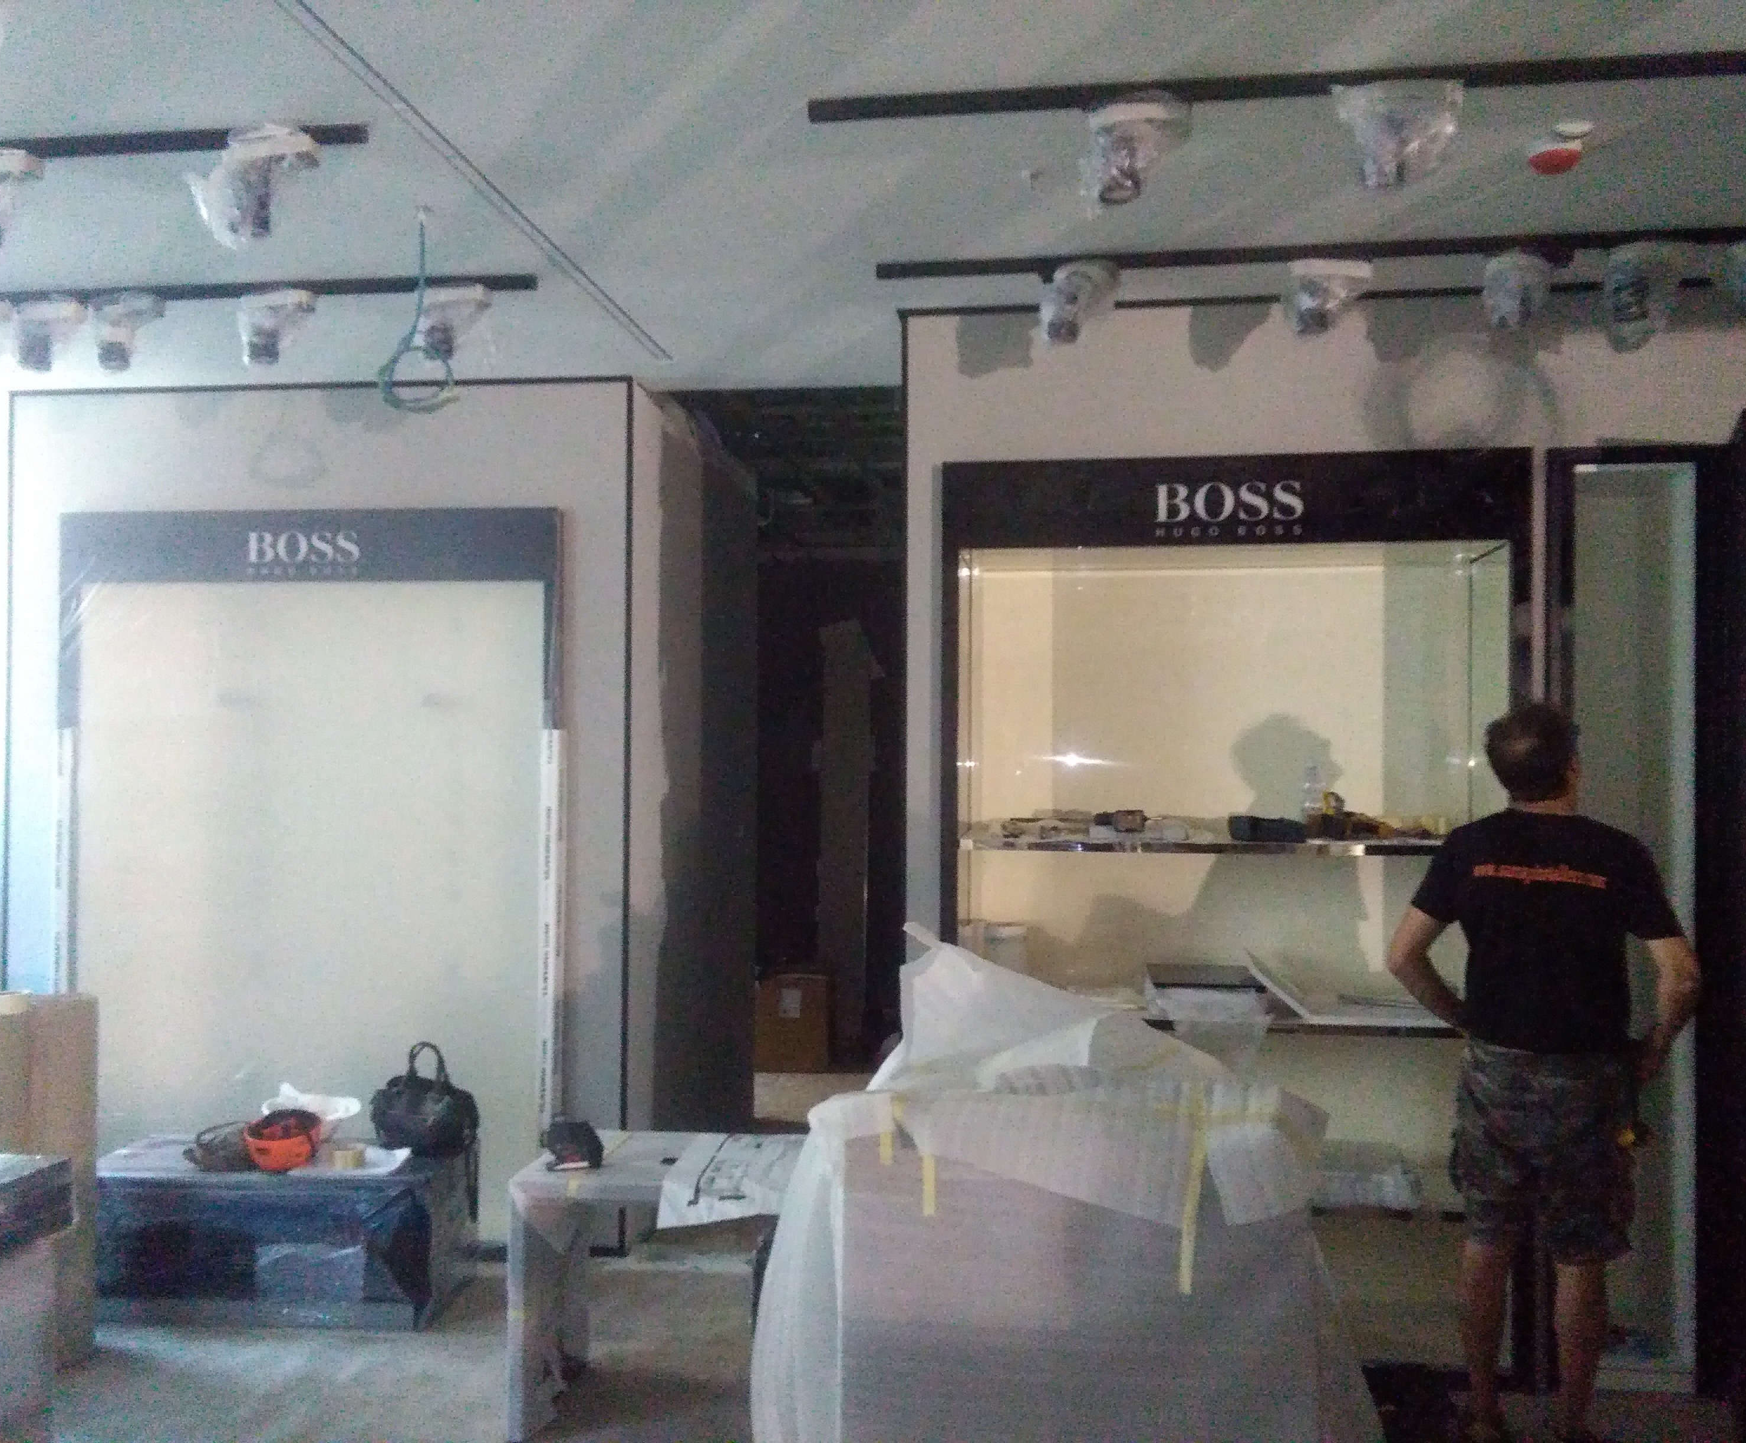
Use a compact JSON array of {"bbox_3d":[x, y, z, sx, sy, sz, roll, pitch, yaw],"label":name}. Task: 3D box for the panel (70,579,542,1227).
[{"bbox_3d":[-1.908,0.624,5.256,1.679,2.195,0.060,0,-1,8],"label":"panel"}]

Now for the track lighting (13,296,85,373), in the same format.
[{"bbox_3d":[-2.189,-1.030,4.139,0.160,0.175,0.110,0,-1,8],"label":"track lighting"}]

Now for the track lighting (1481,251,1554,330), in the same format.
[{"bbox_3d":[1.549,-1.037,3.748,0.152,0.177,0.130,0,-1,8],"label":"track lighting"}]

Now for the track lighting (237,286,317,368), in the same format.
[{"bbox_3d":[-1.591,-1.054,4.164,0.184,0.195,0.130,0,-1,8],"label":"track lighting"}]

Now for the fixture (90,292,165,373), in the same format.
[{"bbox_3d":[-1.965,-1.026,4.109,0.165,0.180,0.110,0,-1,8],"label":"fixture"}]

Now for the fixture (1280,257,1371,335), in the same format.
[{"bbox_3d":[1.110,-1.035,3.806,0.207,0.172,0.130,0,-1,8],"label":"fixture"}]

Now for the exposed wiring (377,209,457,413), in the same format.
[{"bbox_3d":[-1.028,-0.922,3.513,0.160,0.430,0.120,0,-1,8],"label":"exposed wiring"}]

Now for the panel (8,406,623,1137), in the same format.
[{"bbox_3d":[-1.893,0.323,5.300,2.221,2.926,0.080,0,-1,8],"label":"panel"}]

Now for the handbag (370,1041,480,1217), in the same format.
[{"bbox_3d":[-1.373,1.244,4.781,0.300,0.500,0.200,0,-1,22],"label":"handbag"}]

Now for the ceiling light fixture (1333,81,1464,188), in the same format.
[{"bbox_3d":[0.948,-1.060,2.819,0.221,0.172,0.150,0,-1,8],"label":"ceiling light fixture"}]

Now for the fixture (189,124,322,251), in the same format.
[{"bbox_3d":[-1.204,-1.040,3.042,0.225,0.200,0.120,0,-1,8],"label":"fixture"}]

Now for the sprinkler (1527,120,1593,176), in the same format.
[{"bbox_3d":[1.327,-1.108,3.005,0.110,0.080,0.100,0,-1,8],"label":"sprinkler"}]

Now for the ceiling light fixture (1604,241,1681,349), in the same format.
[{"bbox_3d":[1.829,-1.019,3.710,0.155,0.226,0.130,0,-1,8],"label":"ceiling light fixture"}]

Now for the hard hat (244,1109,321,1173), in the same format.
[{"bbox_3d":[-1.737,1.232,4.581,0.215,0.145,0.250,0,-1,-2],"label":"hard hat"}]

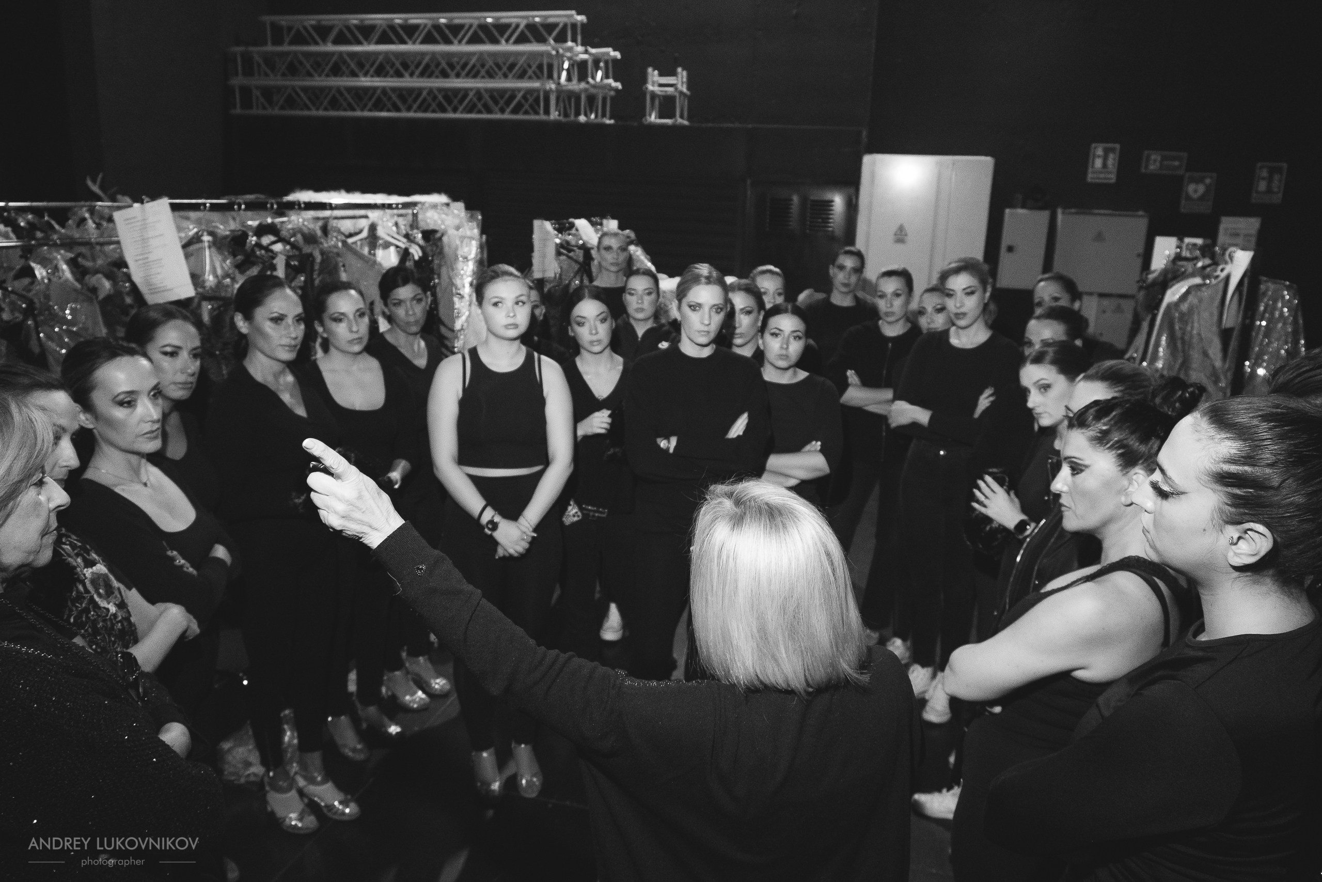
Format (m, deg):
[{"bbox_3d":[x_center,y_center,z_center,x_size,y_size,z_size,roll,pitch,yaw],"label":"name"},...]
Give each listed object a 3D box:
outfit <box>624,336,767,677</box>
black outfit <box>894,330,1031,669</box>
[{"bbox_3d":[0.098,0.437,3.136,0.460,1.430,0.320,3,15,2],"label":"outfit"},{"bbox_3d":[1.088,0.279,3.823,0.460,1.400,0.300,6,15,15],"label":"black outfit"}]

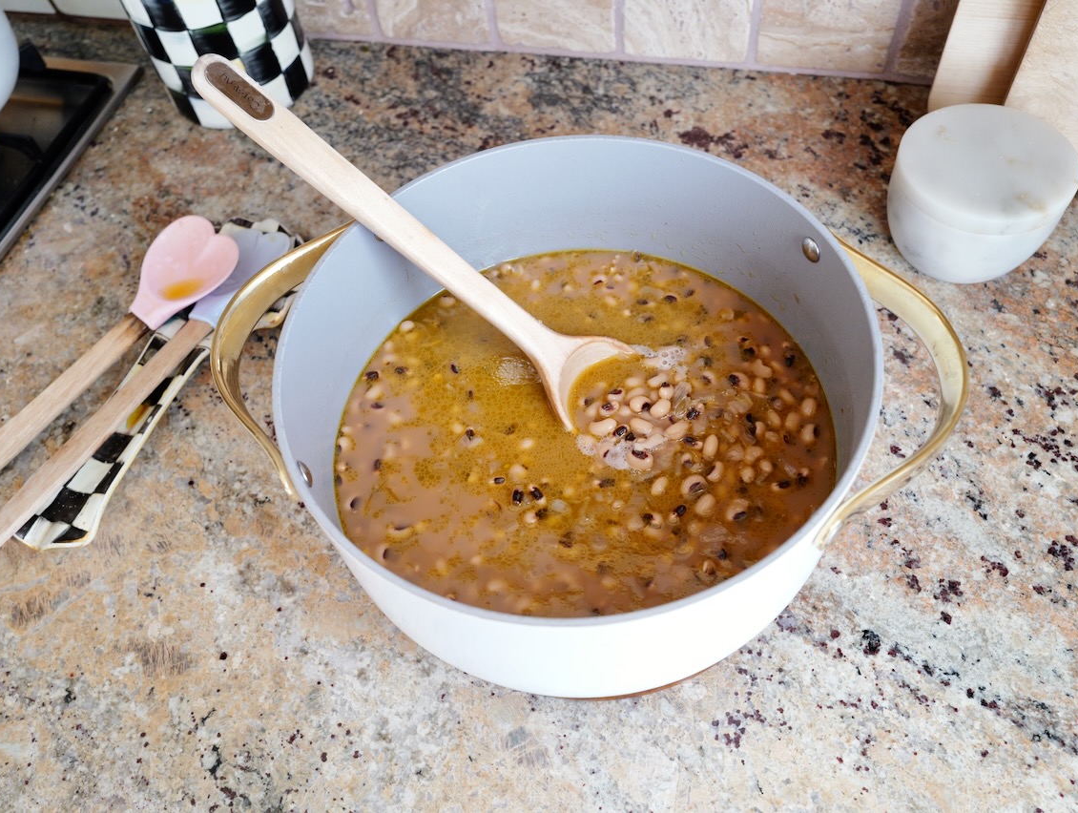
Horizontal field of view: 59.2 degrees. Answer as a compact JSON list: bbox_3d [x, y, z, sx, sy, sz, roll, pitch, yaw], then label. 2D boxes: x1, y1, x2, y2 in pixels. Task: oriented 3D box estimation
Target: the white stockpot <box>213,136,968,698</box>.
[{"bbox_3d":[0.019,0.003,0.483,0.345,0.123,0.275,3,56,9],"label":"white stockpot"}]

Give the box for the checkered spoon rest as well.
[{"bbox_3d":[-0.234,-0.023,0.598,0.110,0.025,0.260,12,58,14],"label":"checkered spoon rest"}]

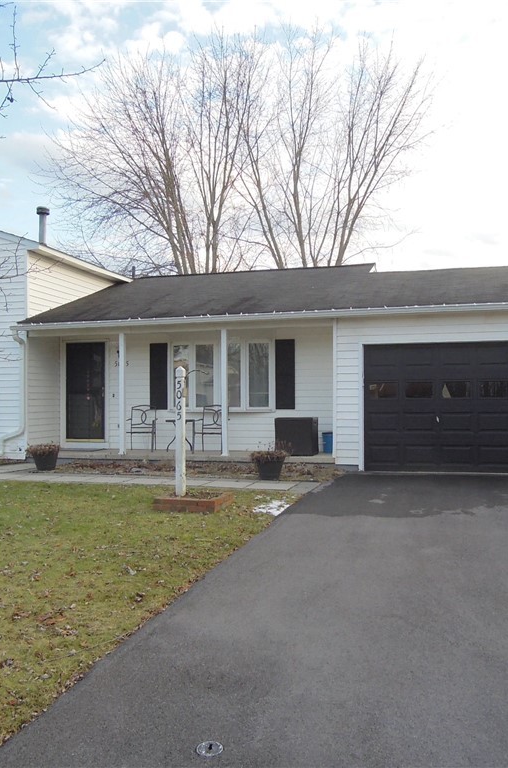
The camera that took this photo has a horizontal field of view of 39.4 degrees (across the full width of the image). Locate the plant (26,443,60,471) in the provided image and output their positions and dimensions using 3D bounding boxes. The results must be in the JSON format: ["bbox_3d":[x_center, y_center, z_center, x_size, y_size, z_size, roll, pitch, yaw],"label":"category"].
[{"bbox_3d":[-3.633,1.262,12.318,0.500,0.460,0.500,-1,-2,16],"label":"plant"}]

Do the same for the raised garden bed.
[{"bbox_3d":[-0.709,1.388,8.443,0.760,0.145,0.760,-1,-2,16],"label":"raised garden bed"}]

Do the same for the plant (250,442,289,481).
[{"bbox_3d":[0.239,1.165,10.687,0.500,0.540,0.500,-1,-2,16],"label":"plant"}]

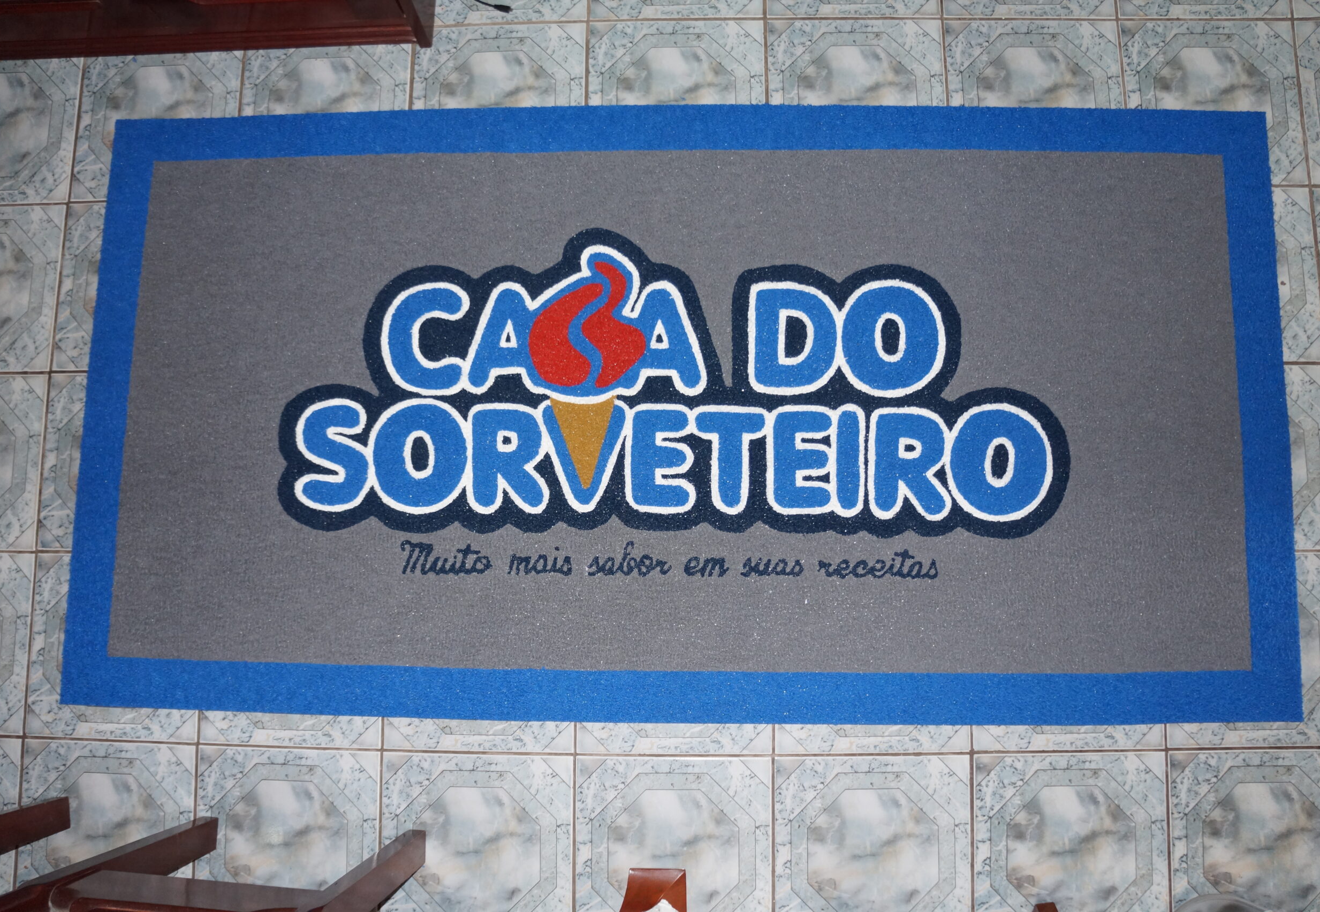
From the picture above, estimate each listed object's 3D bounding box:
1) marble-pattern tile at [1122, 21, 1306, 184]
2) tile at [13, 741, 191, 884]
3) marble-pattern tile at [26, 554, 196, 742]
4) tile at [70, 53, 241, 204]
[{"bbox_3d":[0.923,-0.590,1.714,0.301,0.010,0.301,0,82,2],"label":"marble-pattern tile"},{"bbox_3d":[-0.872,0.600,1.623,0.301,0.010,0.301,0,82,2],"label":"tile"},{"bbox_3d":[-0.880,0.308,1.664,0.301,0.010,0.301,0,82,2],"label":"marble-pattern tile"},{"bbox_3d":[-0.873,-0.585,1.787,0.301,0.010,0.301,0,82,2],"label":"tile"}]

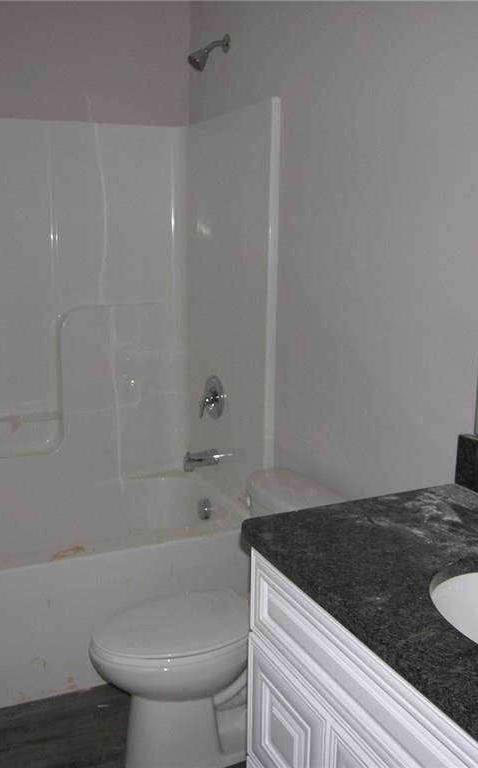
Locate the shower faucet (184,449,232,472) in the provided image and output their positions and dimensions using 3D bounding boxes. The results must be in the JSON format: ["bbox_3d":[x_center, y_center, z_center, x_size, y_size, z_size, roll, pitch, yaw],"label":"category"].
[{"bbox_3d":[-0.149,0.313,2.903,0.148,0.072,0.056,-4,12,-25],"label":"shower faucet"}]

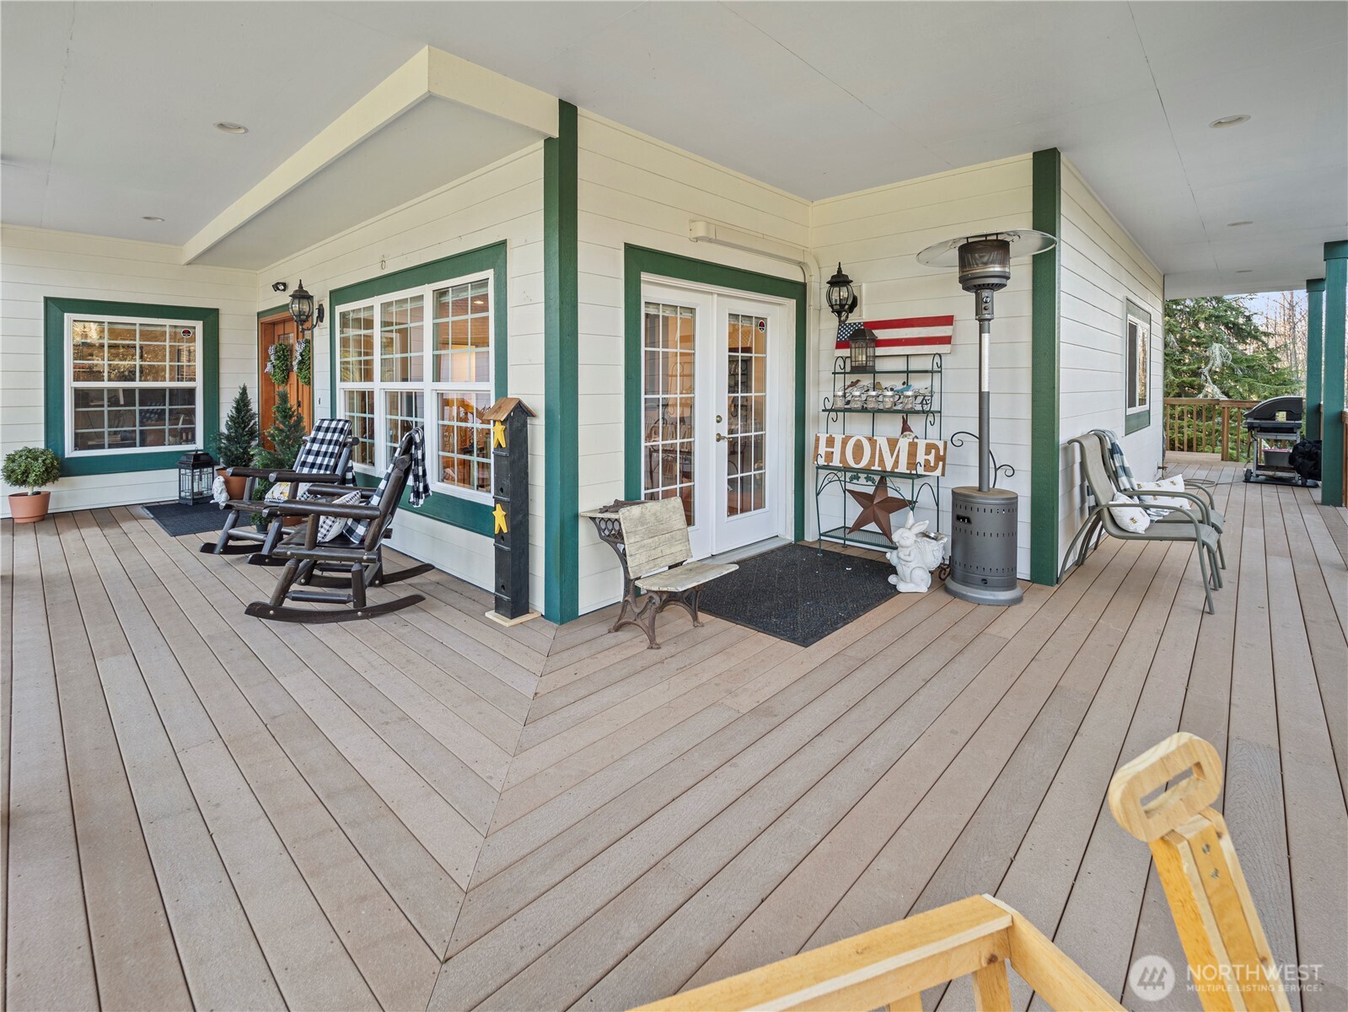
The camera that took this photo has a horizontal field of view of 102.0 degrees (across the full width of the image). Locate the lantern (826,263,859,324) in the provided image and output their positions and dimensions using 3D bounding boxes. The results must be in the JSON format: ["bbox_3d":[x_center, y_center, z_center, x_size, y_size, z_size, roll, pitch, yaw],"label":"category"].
[{"bbox_3d":[1.417,-1.780,4.586,0.290,0.530,0.230,-6,9,-43],"label":"lantern"}]

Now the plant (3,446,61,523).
[{"bbox_3d":[-6.568,-0.221,5.580,0.400,0.770,0.400,6,9,40],"label":"plant"}]

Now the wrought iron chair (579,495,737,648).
[{"bbox_3d":[-0.075,0.341,3.094,0.640,0.750,0.550,6,9,42],"label":"wrought iron chair"}]

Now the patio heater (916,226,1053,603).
[{"bbox_3d":[2.080,-0.582,3.632,0.810,2.270,0.810,4,8,29],"label":"patio heater"}]

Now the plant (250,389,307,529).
[{"bbox_3d":[-3.966,-0.531,5.499,0.500,1.280,0.500,-5,8,-36],"label":"plant"}]

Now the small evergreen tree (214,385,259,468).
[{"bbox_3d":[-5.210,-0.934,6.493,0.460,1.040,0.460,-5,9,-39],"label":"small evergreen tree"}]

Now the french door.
[{"bbox_3d":[0.386,-0.626,4.210,1.720,2.100,0.120,-7,10,-44],"label":"french door"}]

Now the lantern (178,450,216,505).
[{"bbox_3d":[-5.651,-0.349,6.452,0.250,0.630,0.250,2,7,18],"label":"lantern"}]

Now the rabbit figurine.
[{"bbox_3d":[1.624,0.323,3.713,0.360,0.530,0.280,-3,7,-25],"label":"rabbit figurine"}]

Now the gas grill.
[{"bbox_3d":[8.902,-1.012,8.065,0.630,1.200,1.150,6,9,42],"label":"gas grill"}]

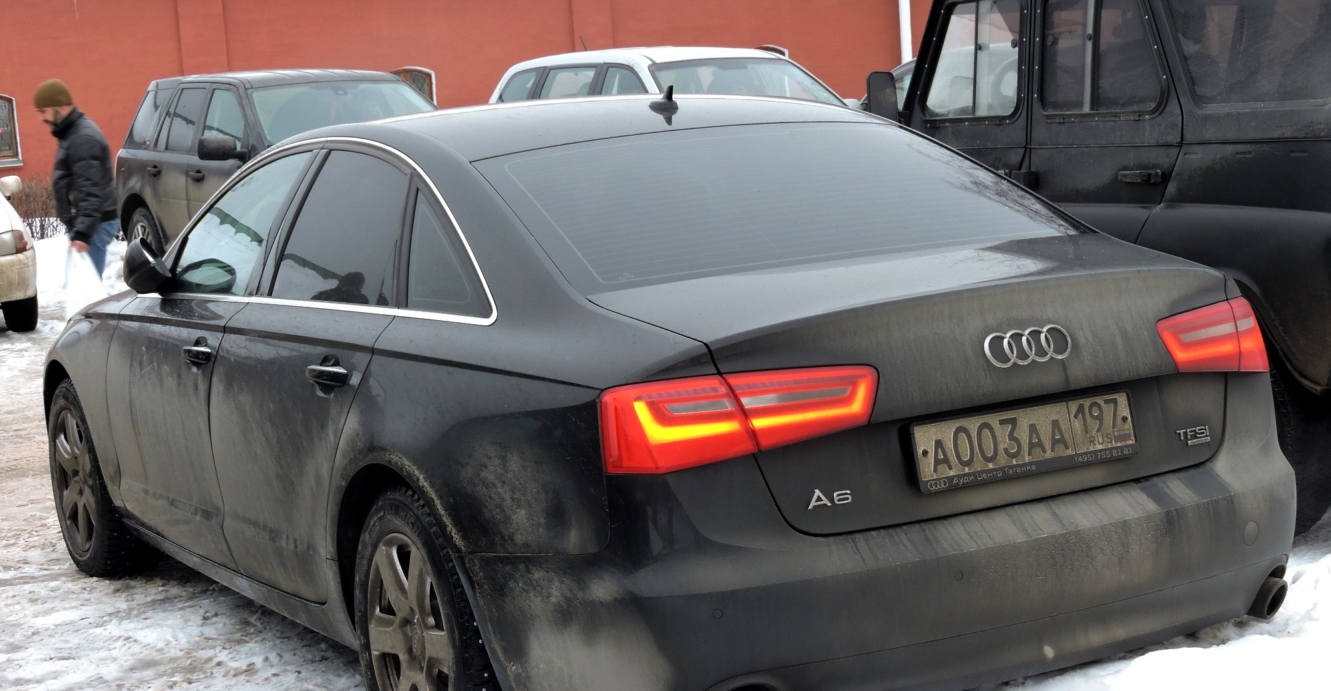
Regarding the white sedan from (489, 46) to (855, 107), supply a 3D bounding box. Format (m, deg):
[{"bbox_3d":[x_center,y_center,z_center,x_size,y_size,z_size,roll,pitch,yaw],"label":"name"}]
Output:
[{"bbox_3d":[0.166,-1.631,16.262,1.850,1.700,4.600,-8,7,-31],"label":"white sedan"}]

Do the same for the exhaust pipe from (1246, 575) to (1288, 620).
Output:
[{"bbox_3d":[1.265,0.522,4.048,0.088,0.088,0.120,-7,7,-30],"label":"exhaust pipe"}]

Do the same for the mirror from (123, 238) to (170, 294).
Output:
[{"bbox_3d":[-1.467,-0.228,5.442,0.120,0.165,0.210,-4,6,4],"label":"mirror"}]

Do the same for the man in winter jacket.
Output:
[{"bbox_3d":[-3.287,-0.663,11.000,0.520,1.740,0.520,-5,6,-10],"label":"man in winter jacket"}]

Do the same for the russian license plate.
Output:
[{"bbox_3d":[0.683,0.173,3.626,0.530,0.130,0.020,-7,0,-30],"label":"russian license plate"}]

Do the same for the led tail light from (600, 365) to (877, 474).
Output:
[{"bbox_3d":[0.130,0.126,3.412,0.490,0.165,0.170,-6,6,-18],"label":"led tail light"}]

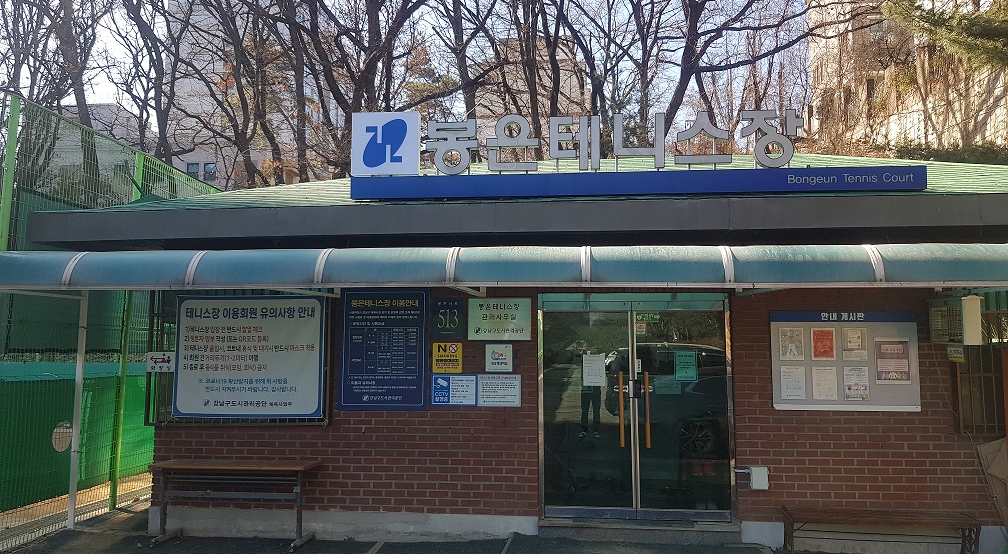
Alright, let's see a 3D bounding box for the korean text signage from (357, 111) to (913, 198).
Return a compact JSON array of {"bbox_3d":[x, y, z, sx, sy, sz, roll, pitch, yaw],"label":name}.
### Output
[{"bbox_3d":[1.114,-1.116,6.840,5.077,0.784,0.130,0,-7,6],"label":"korean text signage"}]

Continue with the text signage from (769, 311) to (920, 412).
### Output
[{"bbox_3d":[3.088,0.762,6.876,1.279,0.891,0.045,0,-7,6],"label":"text signage"}]

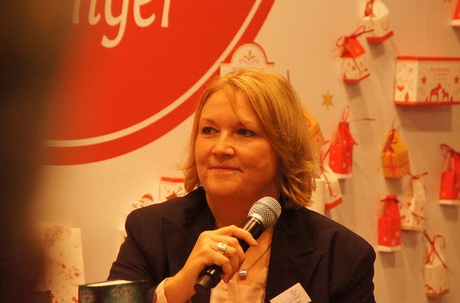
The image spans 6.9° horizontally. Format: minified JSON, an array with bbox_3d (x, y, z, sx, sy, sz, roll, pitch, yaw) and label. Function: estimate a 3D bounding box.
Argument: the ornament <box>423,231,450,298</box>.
[{"bbox_3d":[0.438,0.241,8.092,0.037,0.127,0.039,3,11,44],"label":"ornament"}]

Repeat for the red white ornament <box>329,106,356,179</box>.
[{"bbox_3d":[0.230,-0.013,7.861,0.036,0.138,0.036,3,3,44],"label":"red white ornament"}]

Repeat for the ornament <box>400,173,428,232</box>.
[{"bbox_3d":[0.386,0.109,8.030,0.038,0.115,0.038,3,3,44],"label":"ornament"}]

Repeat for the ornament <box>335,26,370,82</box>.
[{"bbox_3d":[0.255,-0.197,7.873,0.040,0.107,0.036,3,15,44],"label":"ornament"}]

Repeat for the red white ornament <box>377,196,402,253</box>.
[{"bbox_3d":[0.334,0.151,7.979,0.036,0.113,0.036,3,3,44],"label":"red white ornament"}]

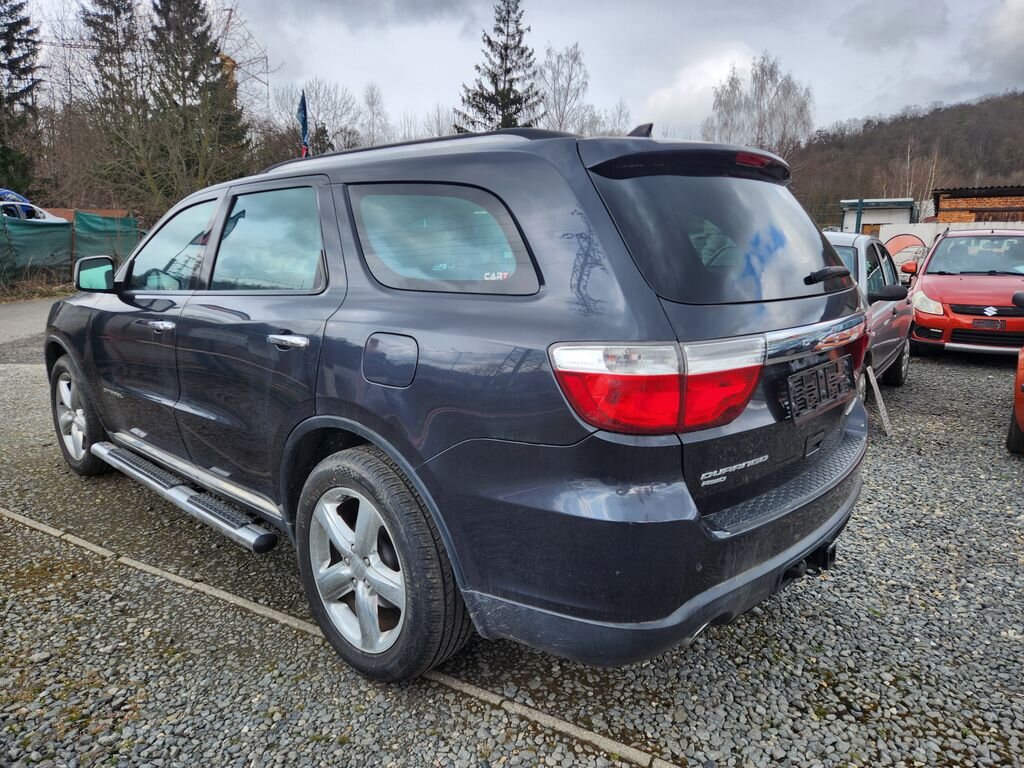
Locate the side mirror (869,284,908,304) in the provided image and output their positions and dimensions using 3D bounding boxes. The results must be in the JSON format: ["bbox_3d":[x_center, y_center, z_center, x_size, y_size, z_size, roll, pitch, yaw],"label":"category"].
[{"bbox_3d":[2.964,-0.708,5.350,0.250,0.155,0.110,8,13,35],"label":"side mirror"}]

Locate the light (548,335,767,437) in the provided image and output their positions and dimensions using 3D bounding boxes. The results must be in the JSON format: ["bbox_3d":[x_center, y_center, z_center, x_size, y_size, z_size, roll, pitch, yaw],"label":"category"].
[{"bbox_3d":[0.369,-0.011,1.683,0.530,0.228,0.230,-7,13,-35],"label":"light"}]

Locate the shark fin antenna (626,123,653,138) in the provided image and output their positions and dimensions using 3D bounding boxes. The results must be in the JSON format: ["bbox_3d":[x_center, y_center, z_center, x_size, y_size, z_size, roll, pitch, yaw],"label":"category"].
[{"bbox_3d":[0.428,-0.863,2.359,0.140,0.066,0.060,10,14,41],"label":"shark fin antenna"}]

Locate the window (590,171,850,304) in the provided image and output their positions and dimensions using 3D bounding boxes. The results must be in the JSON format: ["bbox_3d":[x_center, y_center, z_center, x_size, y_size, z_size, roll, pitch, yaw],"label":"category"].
[{"bbox_3d":[0.754,-0.448,2.156,1.460,0.480,0.110,-11,-18,-47],"label":"window"}]

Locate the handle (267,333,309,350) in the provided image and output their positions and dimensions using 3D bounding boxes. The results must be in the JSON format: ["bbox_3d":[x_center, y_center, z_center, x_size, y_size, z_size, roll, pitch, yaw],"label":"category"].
[{"bbox_3d":[-0.764,-0.146,2.347,0.250,0.045,0.055,10,14,41],"label":"handle"}]

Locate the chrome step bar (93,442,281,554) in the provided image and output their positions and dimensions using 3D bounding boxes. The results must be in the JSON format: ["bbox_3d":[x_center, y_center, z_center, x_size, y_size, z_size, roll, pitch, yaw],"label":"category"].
[{"bbox_3d":[-1.655,0.494,3.289,1.900,0.075,0.120,10,14,41],"label":"chrome step bar"}]

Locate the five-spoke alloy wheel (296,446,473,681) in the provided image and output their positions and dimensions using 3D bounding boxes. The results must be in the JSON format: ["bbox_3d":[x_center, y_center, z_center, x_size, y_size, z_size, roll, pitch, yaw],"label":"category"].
[{"bbox_3d":[-0.447,0.603,2.345,0.773,0.773,0.270,10,14,41],"label":"five-spoke alloy wheel"}]

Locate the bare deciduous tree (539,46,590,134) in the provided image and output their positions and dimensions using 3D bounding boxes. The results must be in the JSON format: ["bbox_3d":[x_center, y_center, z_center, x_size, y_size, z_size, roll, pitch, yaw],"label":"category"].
[{"bbox_3d":[3.770,-17.090,52.637,4.100,17.218,4.100,1,11,4],"label":"bare deciduous tree"}]

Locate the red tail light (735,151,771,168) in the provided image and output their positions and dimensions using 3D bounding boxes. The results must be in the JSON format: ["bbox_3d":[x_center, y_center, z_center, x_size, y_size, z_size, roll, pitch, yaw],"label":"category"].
[{"bbox_3d":[0.737,-0.696,2.129,0.045,0.036,0.240,10,14,41],"label":"red tail light"}]

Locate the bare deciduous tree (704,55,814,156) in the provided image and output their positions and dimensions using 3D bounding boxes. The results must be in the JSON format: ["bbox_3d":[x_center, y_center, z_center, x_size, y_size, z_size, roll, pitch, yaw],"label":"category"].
[{"bbox_3d":[18.495,-16.705,52.833,8.800,16.713,7.500,4,11,18],"label":"bare deciduous tree"}]

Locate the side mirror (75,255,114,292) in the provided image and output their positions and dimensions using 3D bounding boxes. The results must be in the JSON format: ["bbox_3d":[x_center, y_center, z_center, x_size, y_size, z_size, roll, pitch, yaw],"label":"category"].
[{"bbox_3d":[-2.154,-0.554,3.502,0.125,0.185,0.200,8,13,34],"label":"side mirror"}]

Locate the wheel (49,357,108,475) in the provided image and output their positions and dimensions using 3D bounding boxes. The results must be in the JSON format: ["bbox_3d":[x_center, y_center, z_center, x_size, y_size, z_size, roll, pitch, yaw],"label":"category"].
[{"bbox_3d":[-2.687,0.189,4.347,0.765,0.765,0.270,10,14,41],"label":"wheel"}]

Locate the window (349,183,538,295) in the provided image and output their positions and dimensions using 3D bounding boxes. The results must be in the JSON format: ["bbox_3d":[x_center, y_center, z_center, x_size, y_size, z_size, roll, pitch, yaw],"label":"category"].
[{"bbox_3d":[-0.238,-0.446,2.015,0.923,0.353,0.060,10,-6,39],"label":"window"}]

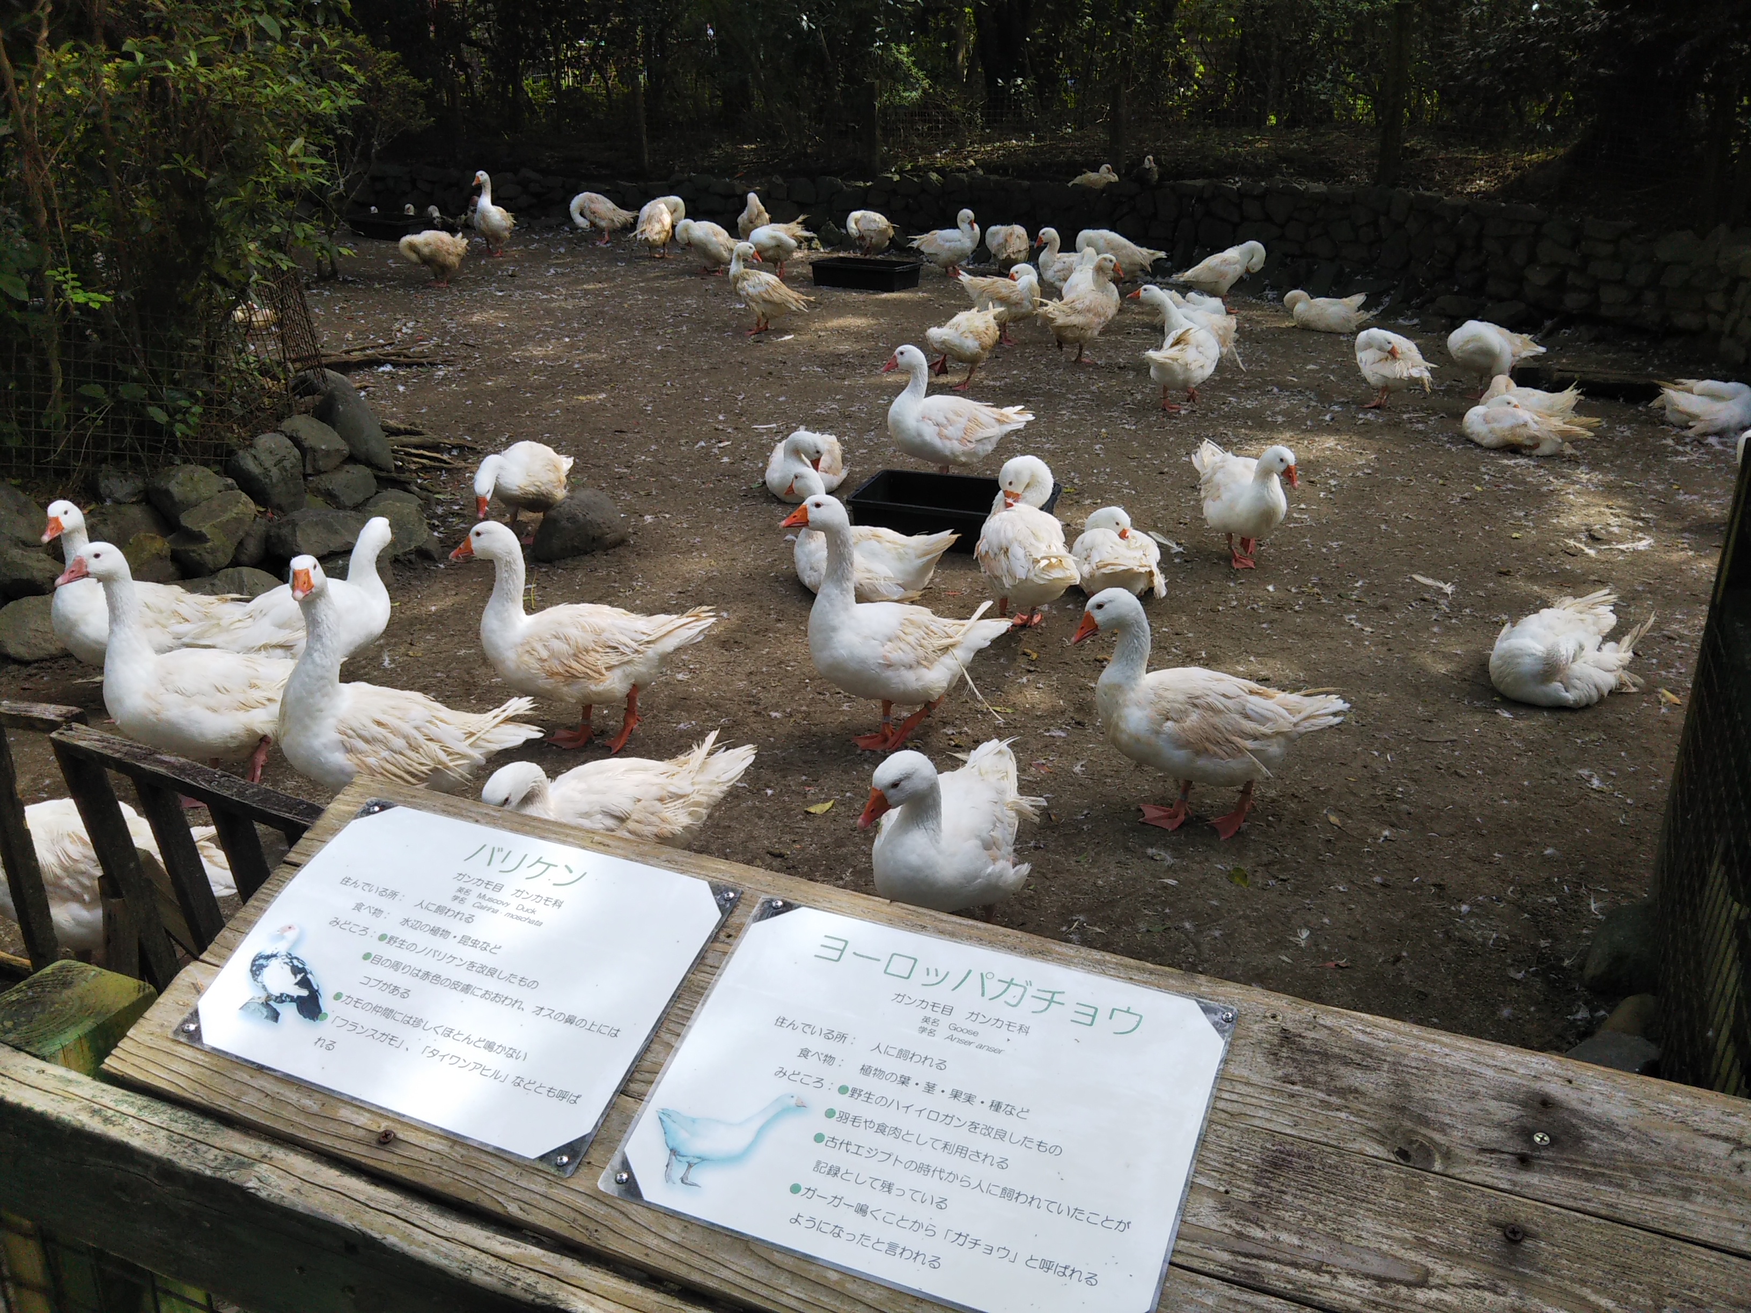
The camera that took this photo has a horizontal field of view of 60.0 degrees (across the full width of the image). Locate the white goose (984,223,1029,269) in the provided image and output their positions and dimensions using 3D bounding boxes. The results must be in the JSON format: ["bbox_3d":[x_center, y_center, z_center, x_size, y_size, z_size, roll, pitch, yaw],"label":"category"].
[{"bbox_3d":[1.052,-3.299,12.228,0.310,0.400,0.500,-7,24,-18],"label":"white goose"}]

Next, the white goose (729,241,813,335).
[{"bbox_3d":[-0.673,-2.373,9.784,0.624,0.548,0.260,12,25,25],"label":"white goose"}]

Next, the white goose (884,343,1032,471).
[{"bbox_3d":[0.330,-0.950,6.023,0.610,0.600,0.270,-2,22,-6],"label":"white goose"}]

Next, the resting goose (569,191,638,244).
[{"bbox_3d":[-2.375,-3.840,13.269,0.593,0.430,0.258,-3,23,-9],"label":"resting goose"}]

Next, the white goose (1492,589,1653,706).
[{"bbox_3d":[2.005,-0.027,4.396,0.480,0.270,0.320,-3,22,-10],"label":"white goose"}]

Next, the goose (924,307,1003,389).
[{"bbox_3d":[0.462,-1.644,8.042,0.516,0.390,0.267,-15,27,-34],"label":"goose"}]

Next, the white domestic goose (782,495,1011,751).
[{"bbox_3d":[0.062,-0.099,3.809,0.620,0.680,0.270,-7,23,-18],"label":"white domestic goose"}]

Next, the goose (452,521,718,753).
[{"bbox_3d":[-0.729,-0.056,3.855,0.650,0.610,0.270,-3,22,-10],"label":"goose"}]

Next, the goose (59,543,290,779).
[{"bbox_3d":[-1.539,0.037,3.532,0.593,0.660,0.267,-5,23,-14],"label":"goose"}]

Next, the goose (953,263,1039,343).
[{"bbox_3d":[0.778,-2.257,9.591,0.550,0.500,0.270,10,24,22],"label":"goose"}]

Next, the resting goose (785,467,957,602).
[{"bbox_3d":[0.003,-0.415,4.942,0.580,0.410,0.280,-3,22,-9],"label":"resting goose"}]

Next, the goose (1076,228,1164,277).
[{"bbox_3d":[1.959,-3.160,11.995,0.680,0.440,0.270,2,22,1],"label":"goose"}]

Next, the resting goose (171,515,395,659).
[{"bbox_3d":[-1.627,-0.157,4.204,0.570,0.500,0.270,-7,23,-21],"label":"resting goose"}]

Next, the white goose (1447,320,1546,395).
[{"bbox_3d":[3.405,-1.648,8.312,0.550,0.430,0.270,-5,23,-16],"label":"white goose"}]

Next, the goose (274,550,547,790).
[{"bbox_3d":[-1.023,0.088,3.384,0.570,0.680,0.270,-11,25,-28],"label":"goose"}]

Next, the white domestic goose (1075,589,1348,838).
[{"bbox_3d":[0.766,0.119,3.517,0.630,0.568,0.267,4,23,8],"label":"white domestic goose"}]

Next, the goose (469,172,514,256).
[{"bbox_3d":[-3.123,-3.639,12.454,0.258,0.662,0.602,8,23,17],"label":"goose"}]

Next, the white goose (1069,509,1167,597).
[{"bbox_3d":[0.832,-0.387,5.139,0.284,0.275,0.482,-4,23,-12],"label":"white goose"}]

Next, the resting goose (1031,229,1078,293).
[{"bbox_3d":[1.507,-2.902,11.189,0.640,0.540,0.270,-1,22,-5],"label":"resting goose"}]

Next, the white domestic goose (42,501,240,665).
[{"bbox_3d":[-1.896,-0.137,4.018,0.525,0.605,0.267,-6,23,-15],"label":"white domestic goose"}]

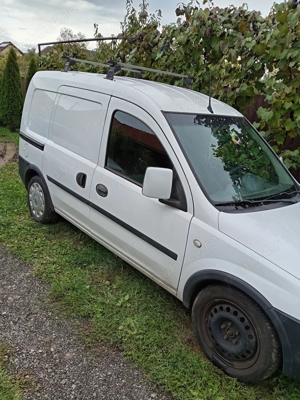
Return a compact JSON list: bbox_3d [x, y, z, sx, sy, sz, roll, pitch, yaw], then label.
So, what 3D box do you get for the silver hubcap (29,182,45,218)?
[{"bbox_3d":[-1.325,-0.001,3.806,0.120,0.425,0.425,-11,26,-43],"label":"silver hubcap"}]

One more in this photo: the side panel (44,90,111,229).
[{"bbox_3d":[-0.761,-0.454,3.128,0.190,1.280,0.950,-11,26,-43],"label":"side panel"}]

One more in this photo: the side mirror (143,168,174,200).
[{"bbox_3d":[0.051,-0.110,2.176,0.190,0.220,0.125,-11,26,-43],"label":"side mirror"}]

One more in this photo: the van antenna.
[{"bbox_3d":[0.548,-0.940,2.752,0.030,0.345,0.100,-11,26,-43],"label":"van antenna"}]

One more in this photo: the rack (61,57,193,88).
[{"bbox_3d":[-0.236,-1.376,3.484,1.240,0.200,0.960,-11,26,-43],"label":"rack"}]

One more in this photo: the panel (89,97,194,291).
[{"bbox_3d":[-0.058,-0.111,2.445,0.180,1.260,1.140,-11,26,-43],"label":"panel"}]

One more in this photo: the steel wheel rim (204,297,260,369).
[{"bbox_3d":[0.556,0.845,2.040,0.130,0.425,0.425,-8,24,-40],"label":"steel wheel rim"}]

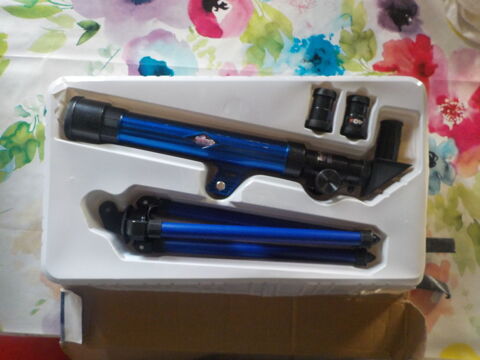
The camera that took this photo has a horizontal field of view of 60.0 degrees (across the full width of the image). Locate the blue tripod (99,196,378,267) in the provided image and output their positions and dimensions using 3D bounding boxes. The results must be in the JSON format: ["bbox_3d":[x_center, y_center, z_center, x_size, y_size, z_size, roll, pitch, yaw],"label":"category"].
[{"bbox_3d":[0.000,0.062,0.499,0.335,0.055,0.068,3,84,0],"label":"blue tripod"}]

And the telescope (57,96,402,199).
[{"bbox_3d":[-0.002,-0.041,0.503,0.418,0.050,0.130,10,84,1],"label":"telescope"}]

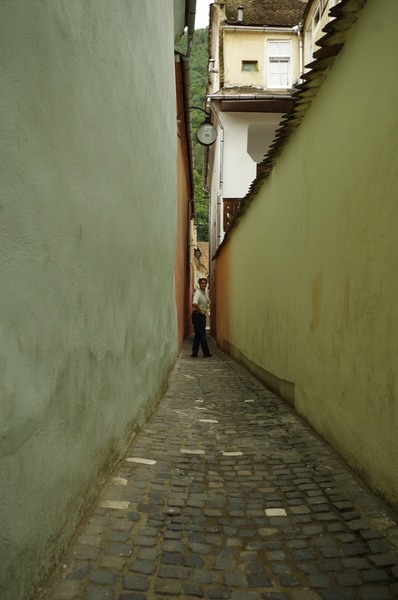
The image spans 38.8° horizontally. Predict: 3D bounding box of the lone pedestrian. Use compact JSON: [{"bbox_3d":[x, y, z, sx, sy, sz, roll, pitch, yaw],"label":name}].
[{"bbox_3d":[0.060,0.385,12.200,0.420,1.700,0.500,-1,-2,35],"label":"lone pedestrian"}]

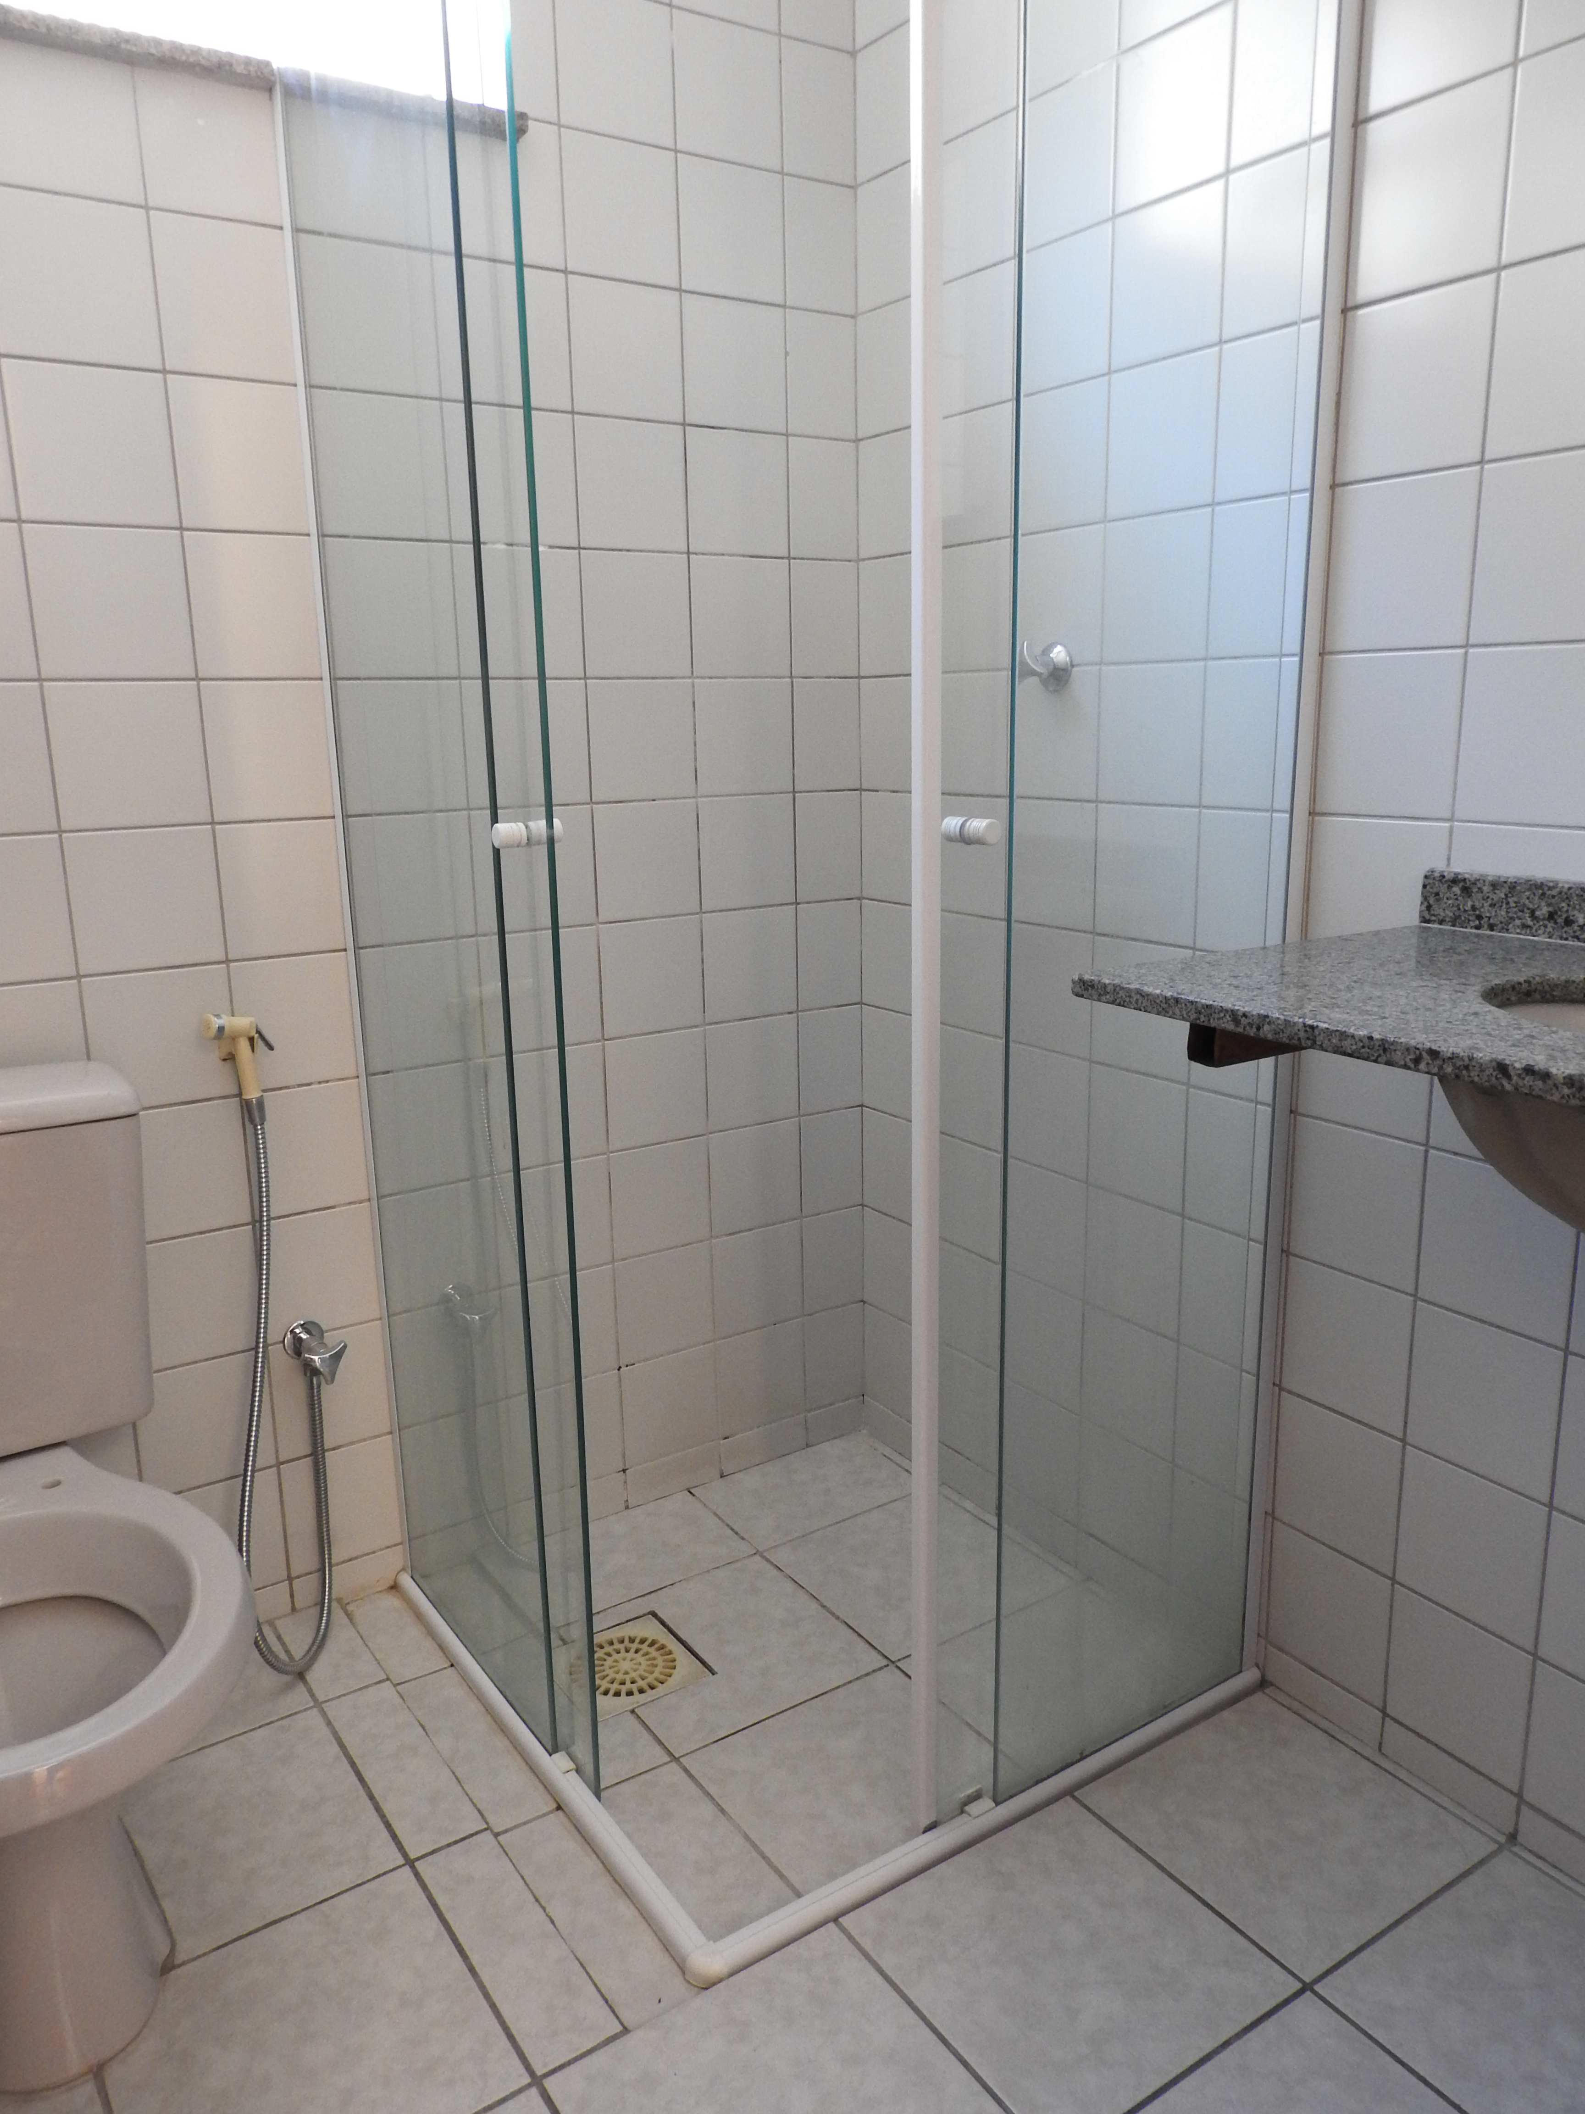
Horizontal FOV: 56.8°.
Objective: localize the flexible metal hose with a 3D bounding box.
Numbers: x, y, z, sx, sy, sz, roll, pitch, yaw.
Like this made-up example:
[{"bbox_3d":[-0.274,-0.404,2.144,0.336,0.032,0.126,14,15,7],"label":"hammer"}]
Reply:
[{"bbox_3d":[-0.601,0.387,1.693,0.115,0.674,0.121,-9,15,-32],"label":"flexible metal hose"}]

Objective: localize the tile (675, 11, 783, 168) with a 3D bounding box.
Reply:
[{"bbox_3d":[-0.080,-1.184,1.803,0.151,0.152,0.010,-9,15,-32],"label":"tile"}]

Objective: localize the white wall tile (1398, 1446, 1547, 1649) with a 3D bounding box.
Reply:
[{"bbox_3d":[0.665,0.478,1.435,0.010,0.152,0.148,-9,15,-32],"label":"white wall tile"}]

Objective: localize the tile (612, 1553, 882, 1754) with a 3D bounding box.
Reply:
[{"bbox_3d":[-0.085,0.720,1.785,0.287,0.010,0.286,-9,15,-32],"label":"tile"}]

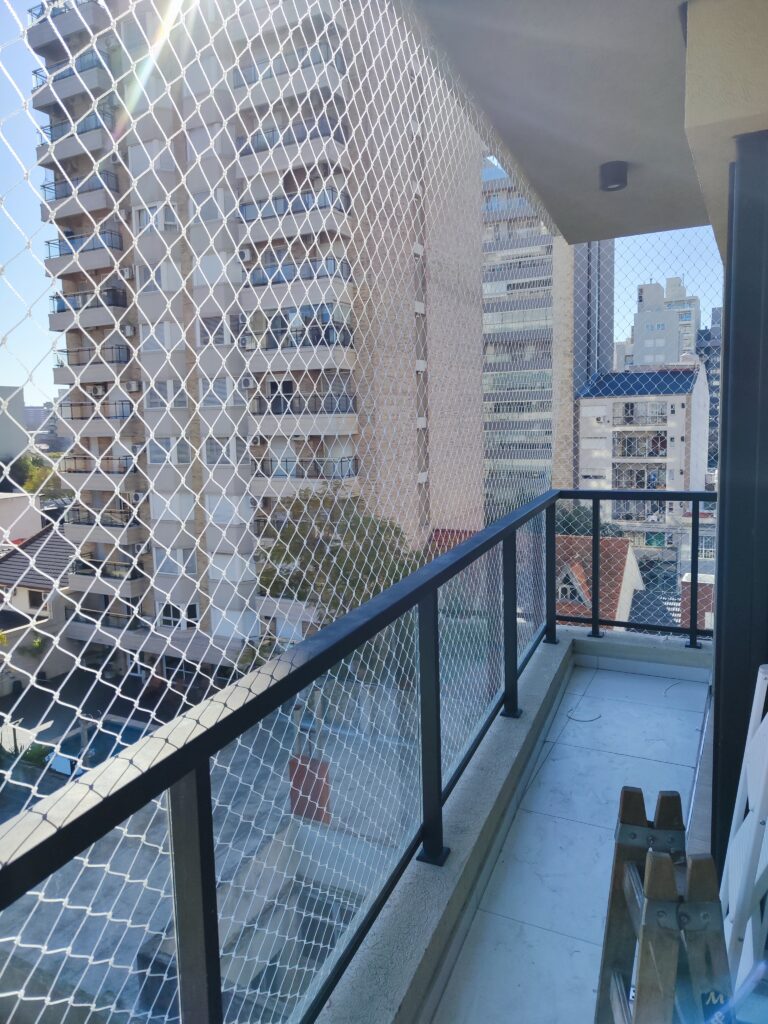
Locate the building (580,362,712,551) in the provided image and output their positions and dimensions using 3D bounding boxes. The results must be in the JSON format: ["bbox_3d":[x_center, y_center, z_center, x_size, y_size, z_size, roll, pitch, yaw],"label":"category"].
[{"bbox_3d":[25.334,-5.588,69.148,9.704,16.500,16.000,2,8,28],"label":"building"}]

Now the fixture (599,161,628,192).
[{"bbox_3d":[0.962,-1.401,2.969,0.108,0.090,0.108,2,8,27],"label":"fixture"}]

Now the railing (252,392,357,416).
[{"bbox_3d":[-3.709,-4.907,32.267,4.850,0.880,1.150,2,8,26],"label":"railing"}]

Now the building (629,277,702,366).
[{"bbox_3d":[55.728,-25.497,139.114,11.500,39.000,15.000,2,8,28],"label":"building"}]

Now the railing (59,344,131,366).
[{"bbox_3d":[-15.294,-8.067,37.389,4.350,0.880,0.880,2,8,26],"label":"railing"}]

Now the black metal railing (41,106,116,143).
[{"bbox_3d":[-15.556,-19.185,36.060,4.350,0.880,0.880,2,8,26],"label":"black metal railing"}]

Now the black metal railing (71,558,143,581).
[{"bbox_3d":[-15.055,3.050,38.729,4.400,0.880,0.880,2,8,26],"label":"black metal railing"}]

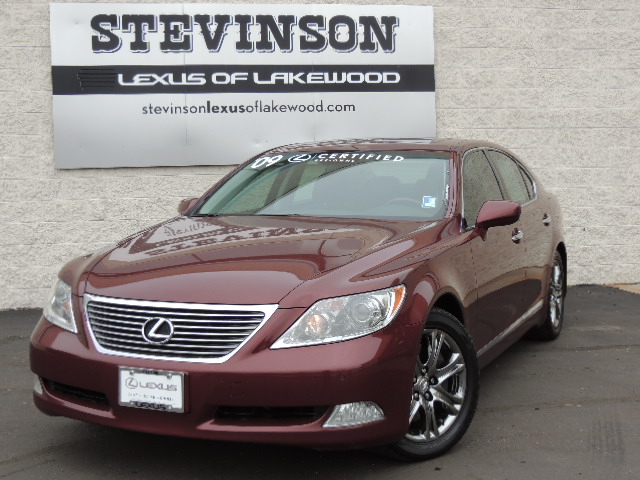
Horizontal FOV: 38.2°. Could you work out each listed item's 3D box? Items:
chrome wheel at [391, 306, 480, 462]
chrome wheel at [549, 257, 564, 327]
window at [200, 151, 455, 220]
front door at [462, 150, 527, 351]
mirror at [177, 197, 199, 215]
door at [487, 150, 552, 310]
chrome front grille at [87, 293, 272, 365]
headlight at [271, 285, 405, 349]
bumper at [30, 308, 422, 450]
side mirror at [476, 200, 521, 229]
[{"bbox_3d":[0.416,0.626,4.184,0.690,0.690,0.240,-4,6,-33],"label":"chrome wheel"},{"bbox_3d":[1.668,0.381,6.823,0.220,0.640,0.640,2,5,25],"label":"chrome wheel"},{"bbox_3d":[0.044,-0.309,5.143,1.490,0.390,0.780,2,5,25],"label":"window"},{"bbox_3d":[0.888,0.027,5.132,0.320,1.080,1.250,2,5,25],"label":"front door"},{"bbox_3d":[-0.798,-0.171,5.594,0.230,0.150,0.150,2,5,25],"label":"mirror"},{"bbox_3d":[1.325,-0.070,6.087,0.310,1.055,1.140,2,5,25],"label":"door"},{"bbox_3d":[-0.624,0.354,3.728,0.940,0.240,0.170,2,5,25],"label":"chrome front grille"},{"bbox_3d":[0.084,0.308,3.661,0.420,0.225,0.450,2,5,25],"label":"headlight"},{"bbox_3d":[-0.551,0.539,3.898,1.840,0.550,0.570,2,5,25],"label":"bumper"},{"bbox_3d":[0.928,-0.126,4.801,0.230,0.150,0.150,2,5,25],"label":"side mirror"}]

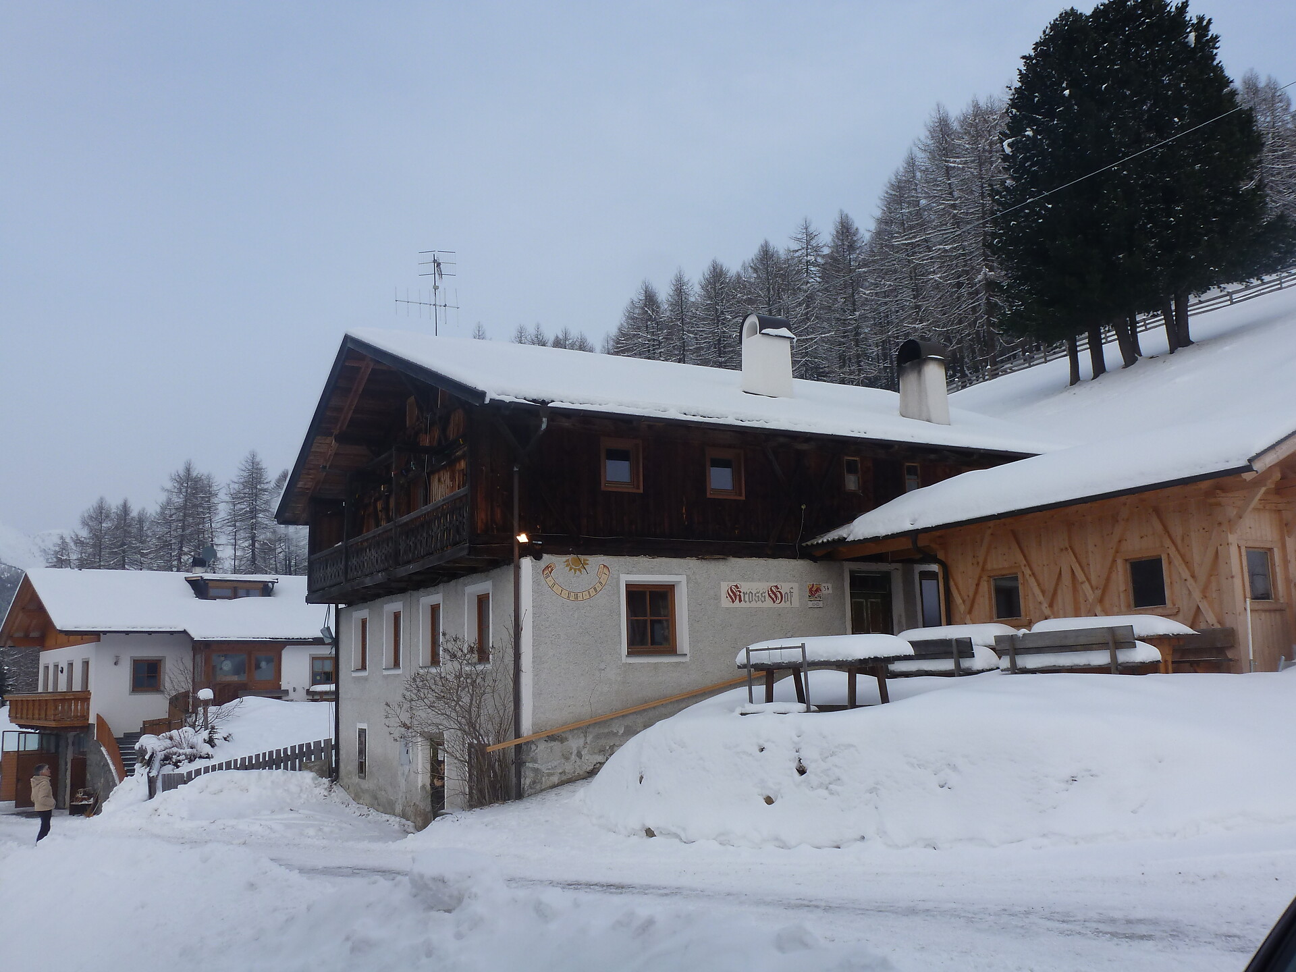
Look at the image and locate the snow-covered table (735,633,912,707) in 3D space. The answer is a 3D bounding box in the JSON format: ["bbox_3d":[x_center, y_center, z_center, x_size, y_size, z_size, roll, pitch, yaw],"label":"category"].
[{"bbox_3d":[2.091,2.250,13.183,0.850,0.960,2.300,4,-11,-29],"label":"snow-covered table"}]

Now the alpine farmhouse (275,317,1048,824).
[{"bbox_3d":[0.474,1.789,24.477,13.900,9.750,13.900,4,-11,-29],"label":"alpine farmhouse"}]

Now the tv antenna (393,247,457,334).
[{"bbox_3d":[-4.489,-3.950,23.000,1.330,1.750,1.000,3,-10,-25],"label":"tv antenna"}]

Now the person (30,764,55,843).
[{"bbox_3d":[-11.742,6.259,21.800,0.470,1.720,0.520,2,-10,-22],"label":"person"}]

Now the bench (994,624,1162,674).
[{"bbox_3d":[5.360,2.250,14.083,0.580,0.880,2.200,4,-11,-29],"label":"bench"}]

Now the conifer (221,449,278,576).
[{"bbox_3d":[-26.537,4.631,75.000,4.200,15.500,4.200,1,-10,-17],"label":"conifer"}]

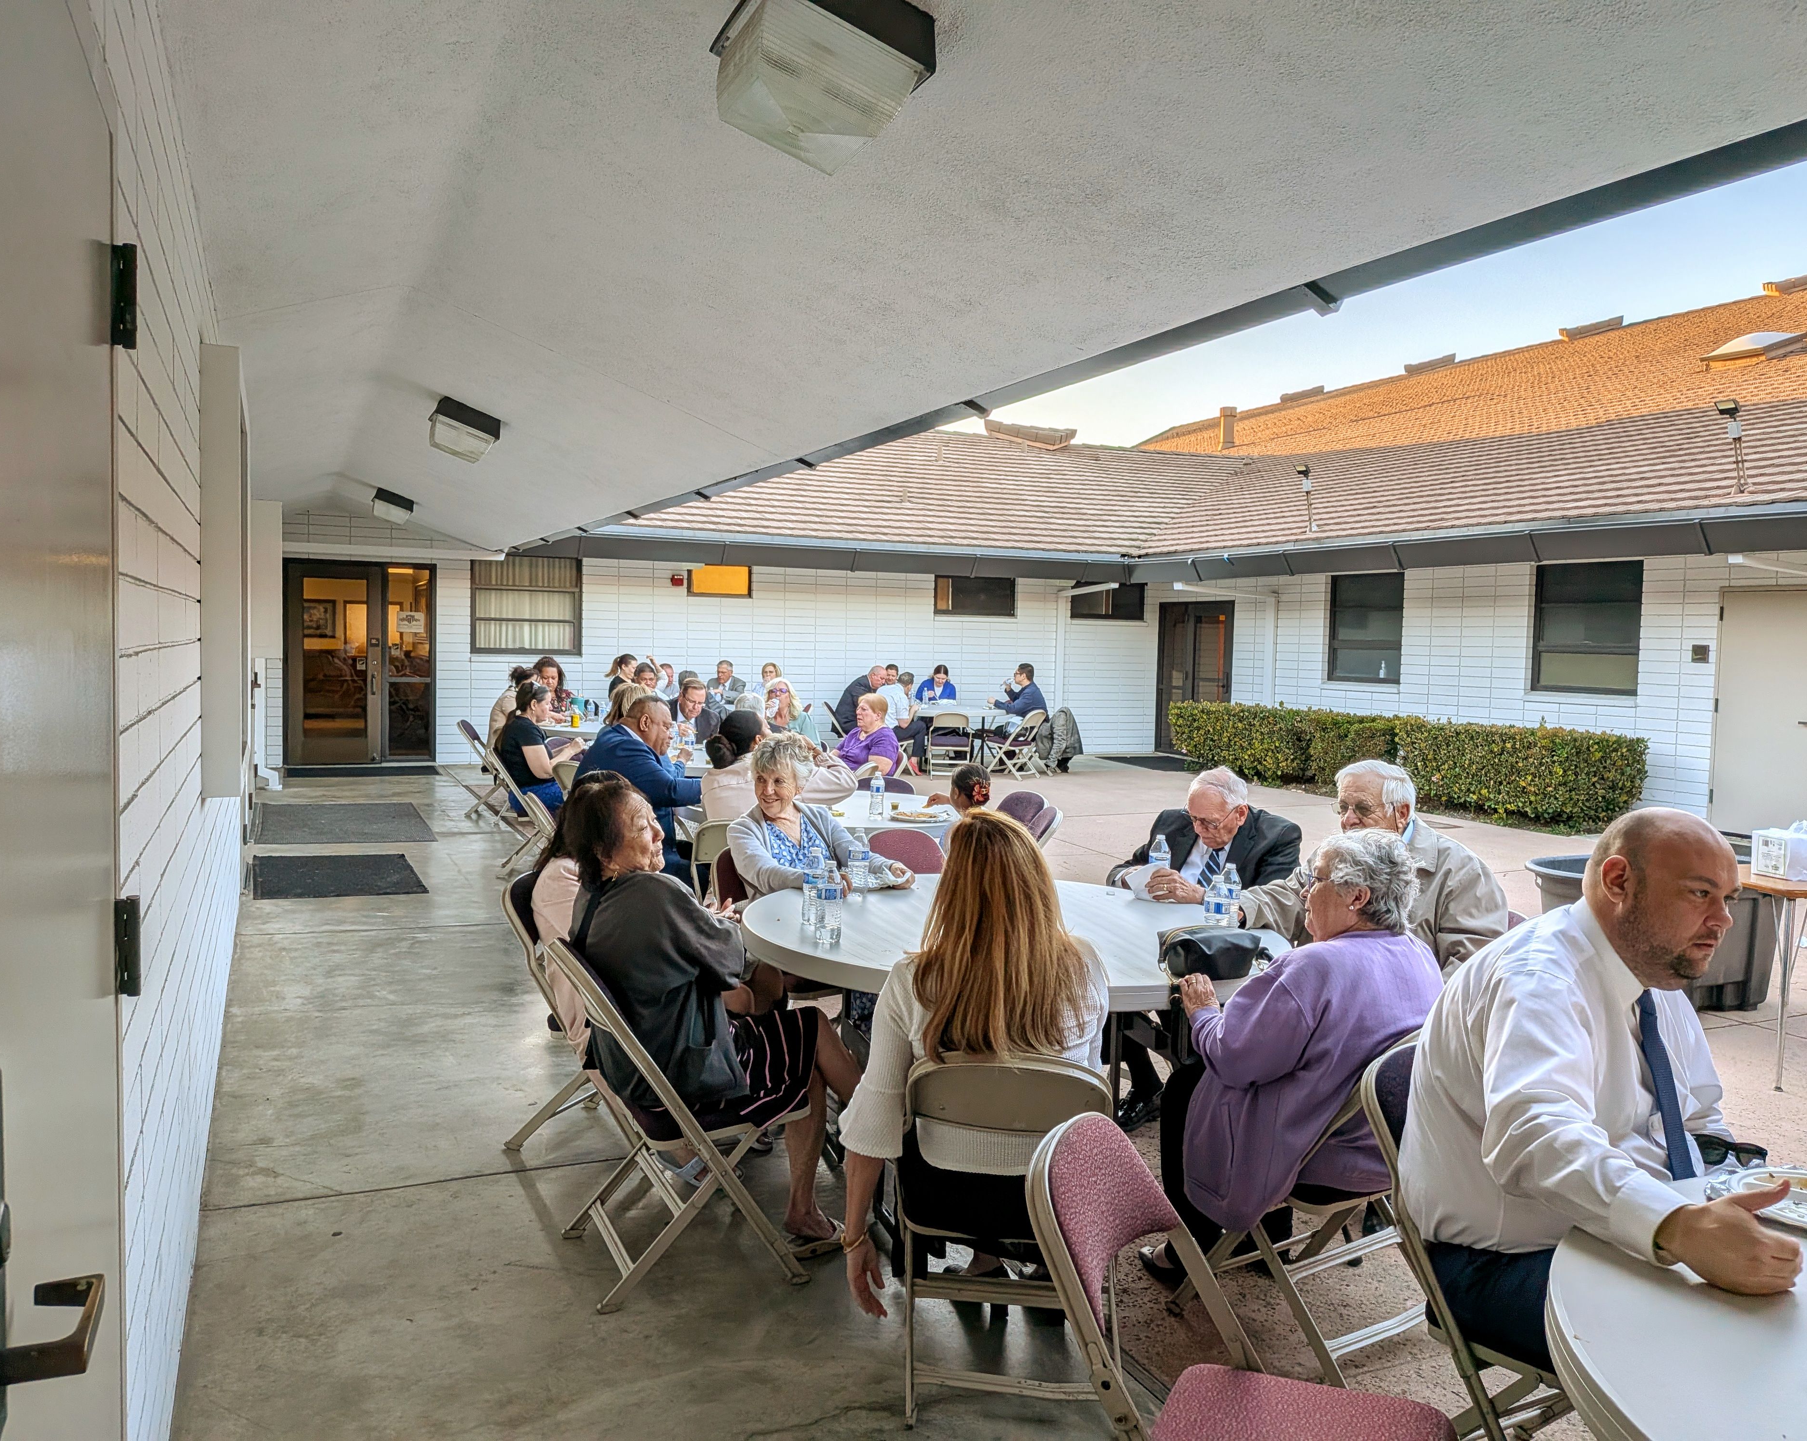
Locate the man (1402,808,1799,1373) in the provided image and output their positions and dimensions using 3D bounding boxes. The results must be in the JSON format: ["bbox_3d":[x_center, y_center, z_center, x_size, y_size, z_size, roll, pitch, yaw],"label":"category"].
[{"bbox_3d":[1.020,0.743,1.850,0.800,1.250,0.600,4,5,43],"label":"man"}]

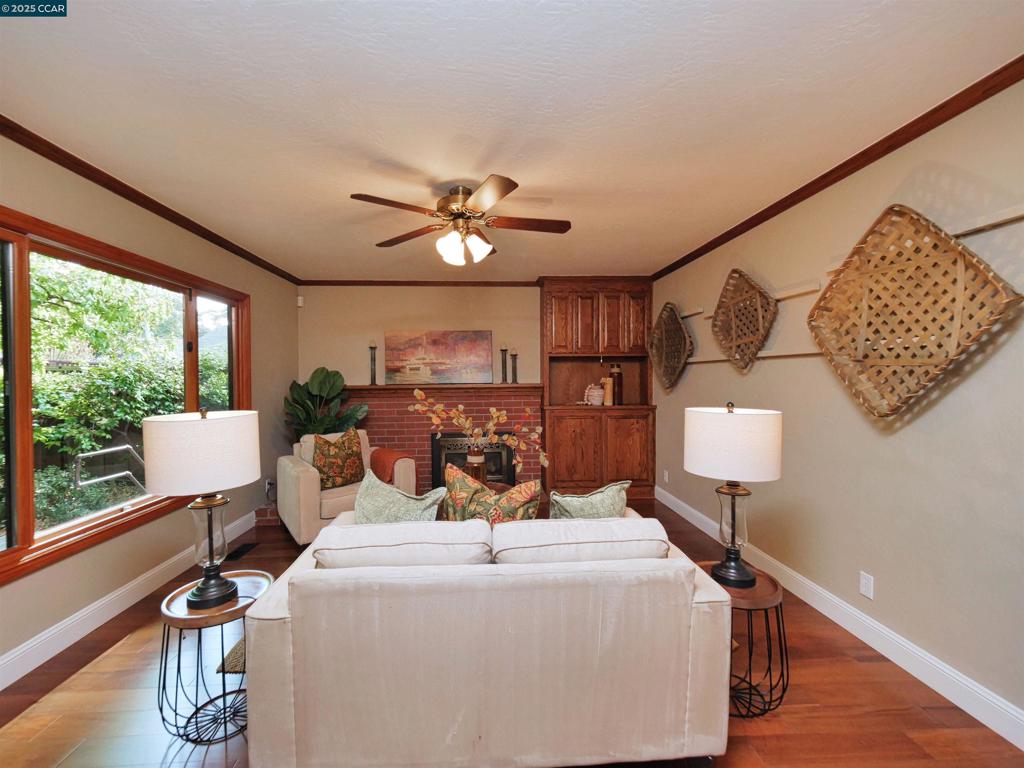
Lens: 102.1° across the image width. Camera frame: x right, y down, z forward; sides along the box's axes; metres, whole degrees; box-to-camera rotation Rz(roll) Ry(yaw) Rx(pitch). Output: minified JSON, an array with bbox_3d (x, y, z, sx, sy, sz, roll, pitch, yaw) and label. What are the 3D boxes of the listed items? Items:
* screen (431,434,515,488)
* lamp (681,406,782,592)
[{"bbox_3d":[-0.428,0.863,4.619,0.937,0.624,0.070,0,1,-4],"label":"screen"},{"bbox_3d":[0.925,0.449,1.741,0.362,0.740,0.362,0,1,-4],"label":"lamp"}]

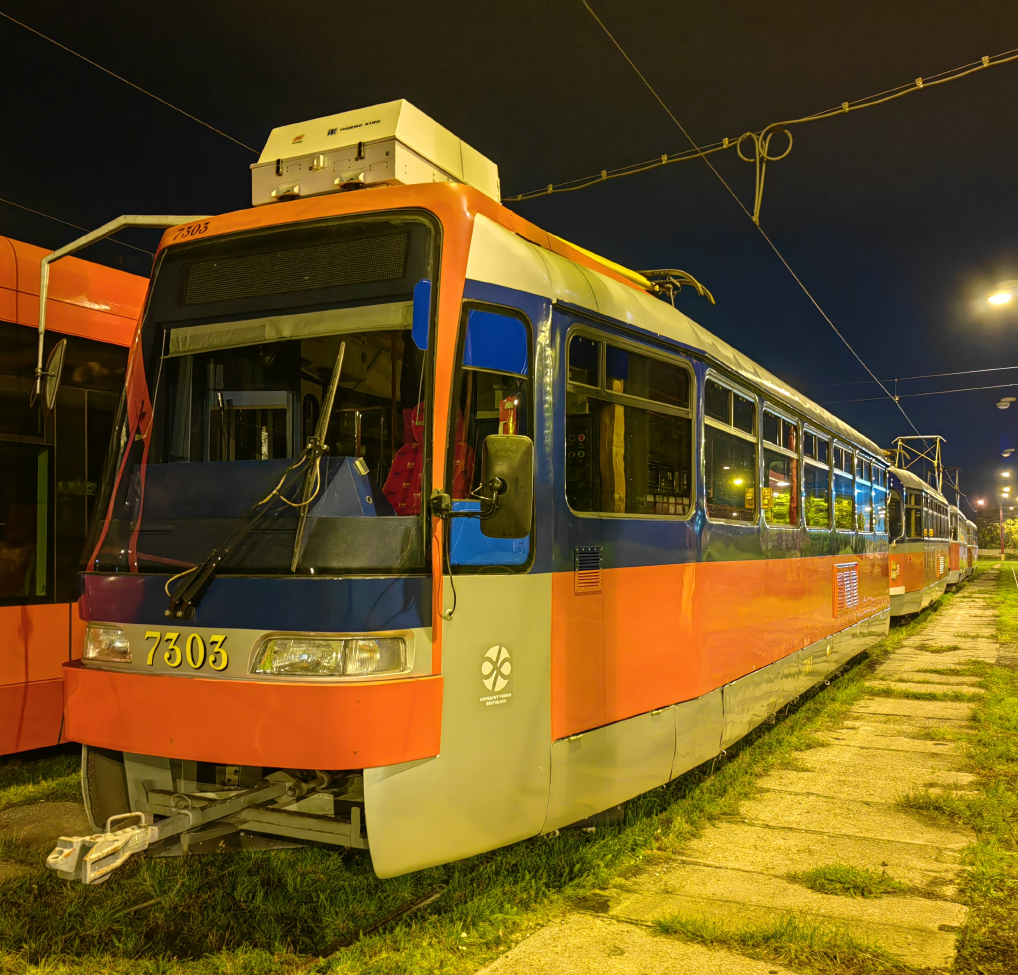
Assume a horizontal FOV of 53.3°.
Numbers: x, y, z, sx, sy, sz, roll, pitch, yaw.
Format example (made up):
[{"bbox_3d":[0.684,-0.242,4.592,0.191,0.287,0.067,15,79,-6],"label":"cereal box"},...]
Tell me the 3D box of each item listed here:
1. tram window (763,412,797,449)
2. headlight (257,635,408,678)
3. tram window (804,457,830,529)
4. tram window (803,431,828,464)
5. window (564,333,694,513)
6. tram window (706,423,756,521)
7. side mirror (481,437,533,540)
[{"bbox_3d":[2.061,-0.416,7.665,0.060,0.215,1.160,-2,-4,27],"label":"tram window"},{"bbox_3d":[-0.661,0.626,3.740,0.560,0.145,0.120,0,-3,5],"label":"headlight"},{"bbox_3d":[2.728,0.078,8.950,0.060,0.560,1.210,-2,-4,27],"label":"tram window"},{"bbox_3d":[2.722,-0.342,8.962,0.060,0.220,1.180,-2,-4,27],"label":"tram window"},{"bbox_3d":[0.634,-0.266,5.051,0.060,0.810,1.300,-2,-4,34],"label":"window"},{"bbox_3d":[1.413,-0.070,6.371,0.060,0.550,1.190,-2,-4,27],"label":"tram window"},{"bbox_3d":[-0.007,-0.002,3.660,0.190,0.370,0.080,-1,-3,10],"label":"side mirror"}]

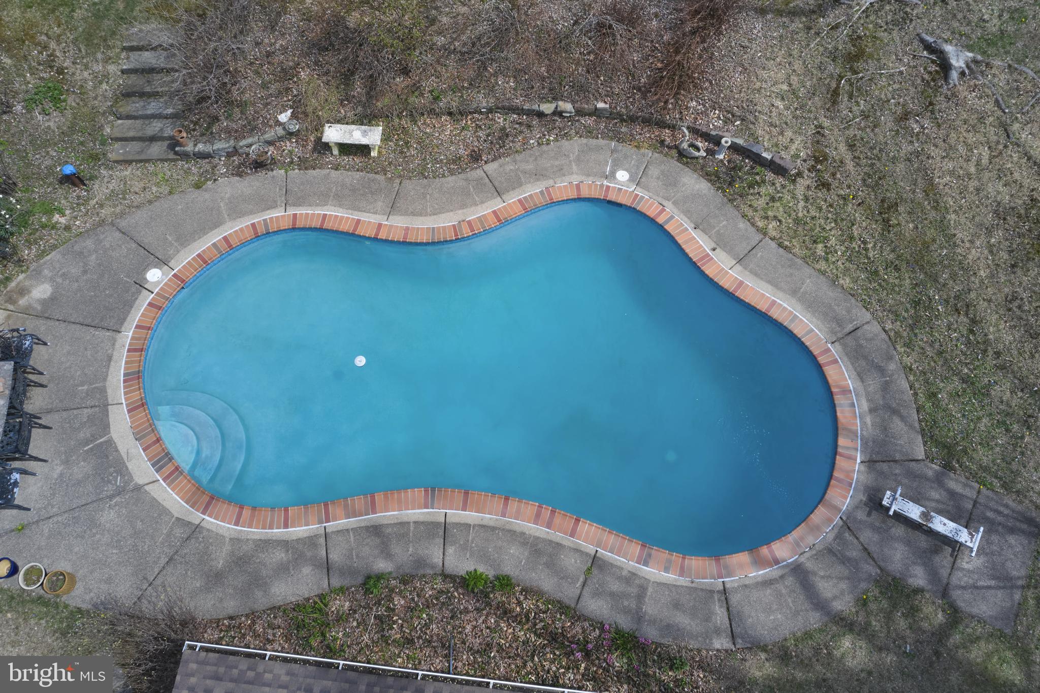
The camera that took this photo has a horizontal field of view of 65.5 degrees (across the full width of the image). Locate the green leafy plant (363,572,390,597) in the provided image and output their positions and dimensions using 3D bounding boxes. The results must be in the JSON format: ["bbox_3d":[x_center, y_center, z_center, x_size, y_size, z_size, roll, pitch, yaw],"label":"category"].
[{"bbox_3d":[-2.054,3.418,11.671,0.400,0.220,0.325,0,65,1],"label":"green leafy plant"}]

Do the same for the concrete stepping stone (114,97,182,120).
[{"bbox_3d":[-6.912,-4.489,15.228,1.280,0.152,0.430,0,65,1],"label":"concrete stepping stone"}]

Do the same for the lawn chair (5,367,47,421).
[{"bbox_3d":[-7.983,0.754,12.659,0.610,0.880,0.570,-5,65,-1],"label":"lawn chair"}]

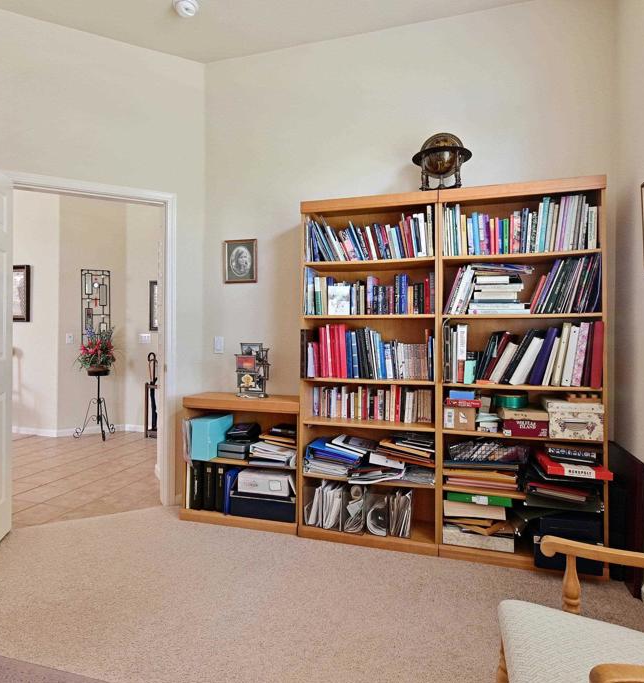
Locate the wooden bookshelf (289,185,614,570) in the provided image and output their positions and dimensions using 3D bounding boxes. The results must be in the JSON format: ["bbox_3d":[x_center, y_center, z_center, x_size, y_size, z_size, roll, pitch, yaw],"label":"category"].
[{"bbox_3d":[0.649,0.159,2.356,1.530,1.897,0.290,0,1,16],"label":"wooden bookshelf"}]

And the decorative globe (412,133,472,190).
[{"bbox_3d":[0.659,-0.965,2.335,0.316,0.352,0.316,0,1,16],"label":"decorative globe"}]

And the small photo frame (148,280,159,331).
[{"bbox_3d":[-1.728,-0.395,4.703,0.398,0.555,0.030,0,1,16],"label":"small photo frame"}]

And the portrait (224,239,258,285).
[{"bbox_3d":[-0.539,-0.531,2.855,0.237,0.286,0.020,0,1,16],"label":"portrait"}]

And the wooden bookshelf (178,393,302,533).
[{"bbox_3d":[-0.456,0.723,2.671,0.767,0.749,0.290,0,1,16],"label":"wooden bookshelf"}]

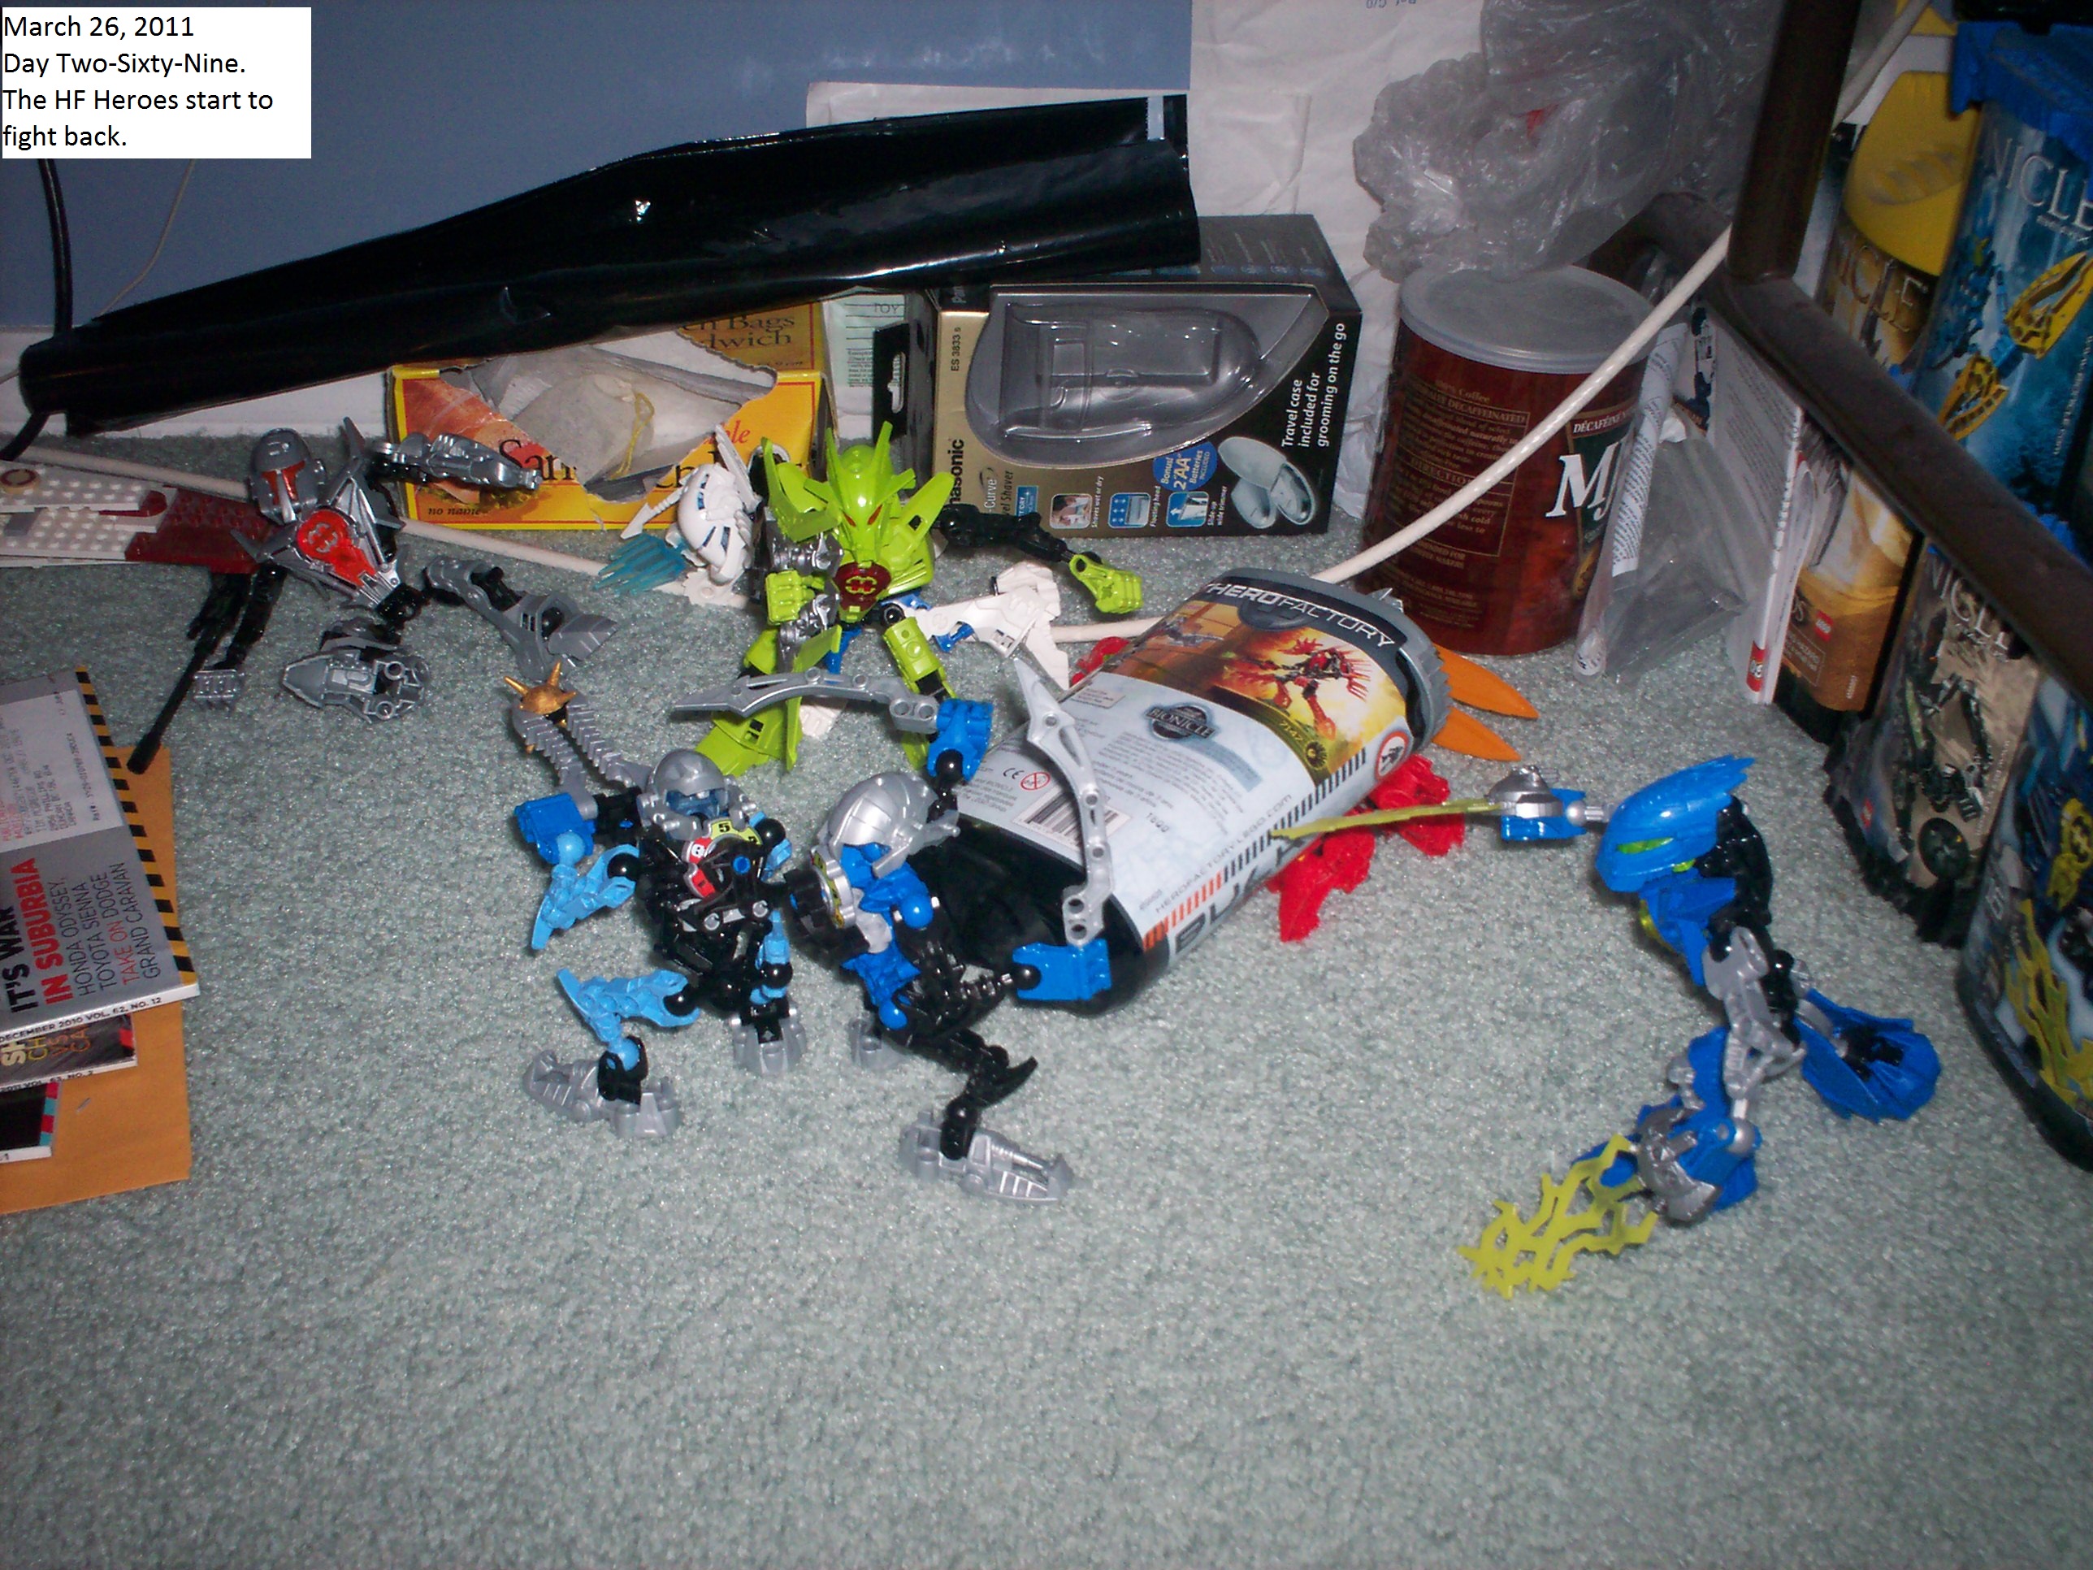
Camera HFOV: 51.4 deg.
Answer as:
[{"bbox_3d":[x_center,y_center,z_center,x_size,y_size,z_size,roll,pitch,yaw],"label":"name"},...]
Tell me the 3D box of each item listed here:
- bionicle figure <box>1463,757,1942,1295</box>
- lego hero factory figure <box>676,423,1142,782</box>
[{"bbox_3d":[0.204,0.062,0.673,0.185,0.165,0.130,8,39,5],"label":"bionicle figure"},{"bbox_3d":[-0.051,-0.076,0.836,0.175,0.145,0.085,2,39,-3],"label":"lego hero factory figure"}]

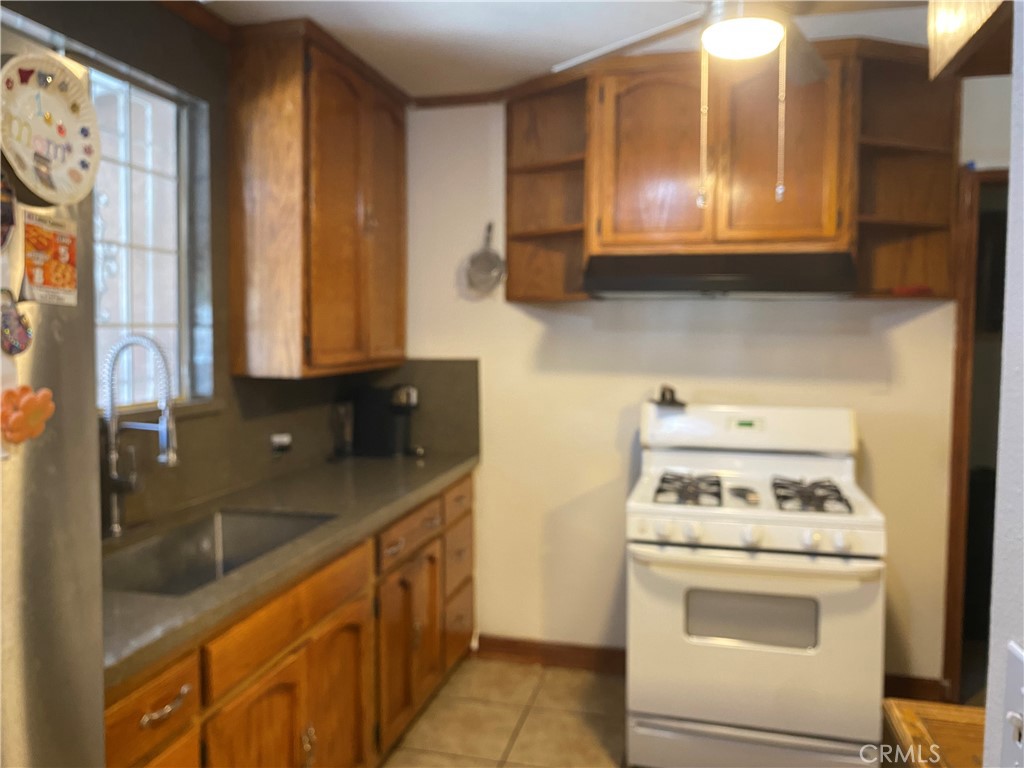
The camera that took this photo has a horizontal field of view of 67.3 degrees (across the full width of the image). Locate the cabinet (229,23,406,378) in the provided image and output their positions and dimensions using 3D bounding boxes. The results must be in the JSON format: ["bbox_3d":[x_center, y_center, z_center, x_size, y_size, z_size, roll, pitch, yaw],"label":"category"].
[{"bbox_3d":[-0.686,-0.624,2.941,0.269,1.139,0.916,1,4,13],"label":"cabinet"}]

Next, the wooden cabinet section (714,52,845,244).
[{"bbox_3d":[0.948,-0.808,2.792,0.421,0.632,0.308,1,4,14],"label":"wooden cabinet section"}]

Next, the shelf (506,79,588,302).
[{"bbox_3d":[0.128,-0.751,3.053,0.386,0.842,0.302,1,4,13],"label":"shelf"}]

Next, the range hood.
[{"bbox_3d":[0.748,-0.400,2.850,0.911,0.143,0.455,1,4,13],"label":"range hood"}]

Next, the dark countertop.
[{"bbox_3d":[-0.687,0.402,2.344,0.584,0.043,2.208,1,4,13],"label":"dark countertop"}]

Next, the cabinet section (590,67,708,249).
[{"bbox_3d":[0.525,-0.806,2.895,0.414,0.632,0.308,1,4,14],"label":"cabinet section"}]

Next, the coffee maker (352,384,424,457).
[{"bbox_3d":[-0.529,0.163,3.313,0.292,0.307,0.158,1,4,13],"label":"coffee maker"}]

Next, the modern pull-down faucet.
[{"bbox_3d":[-0.963,0.142,1.975,0.203,0.525,0.079,2,4,25],"label":"modern pull-down faucet"}]

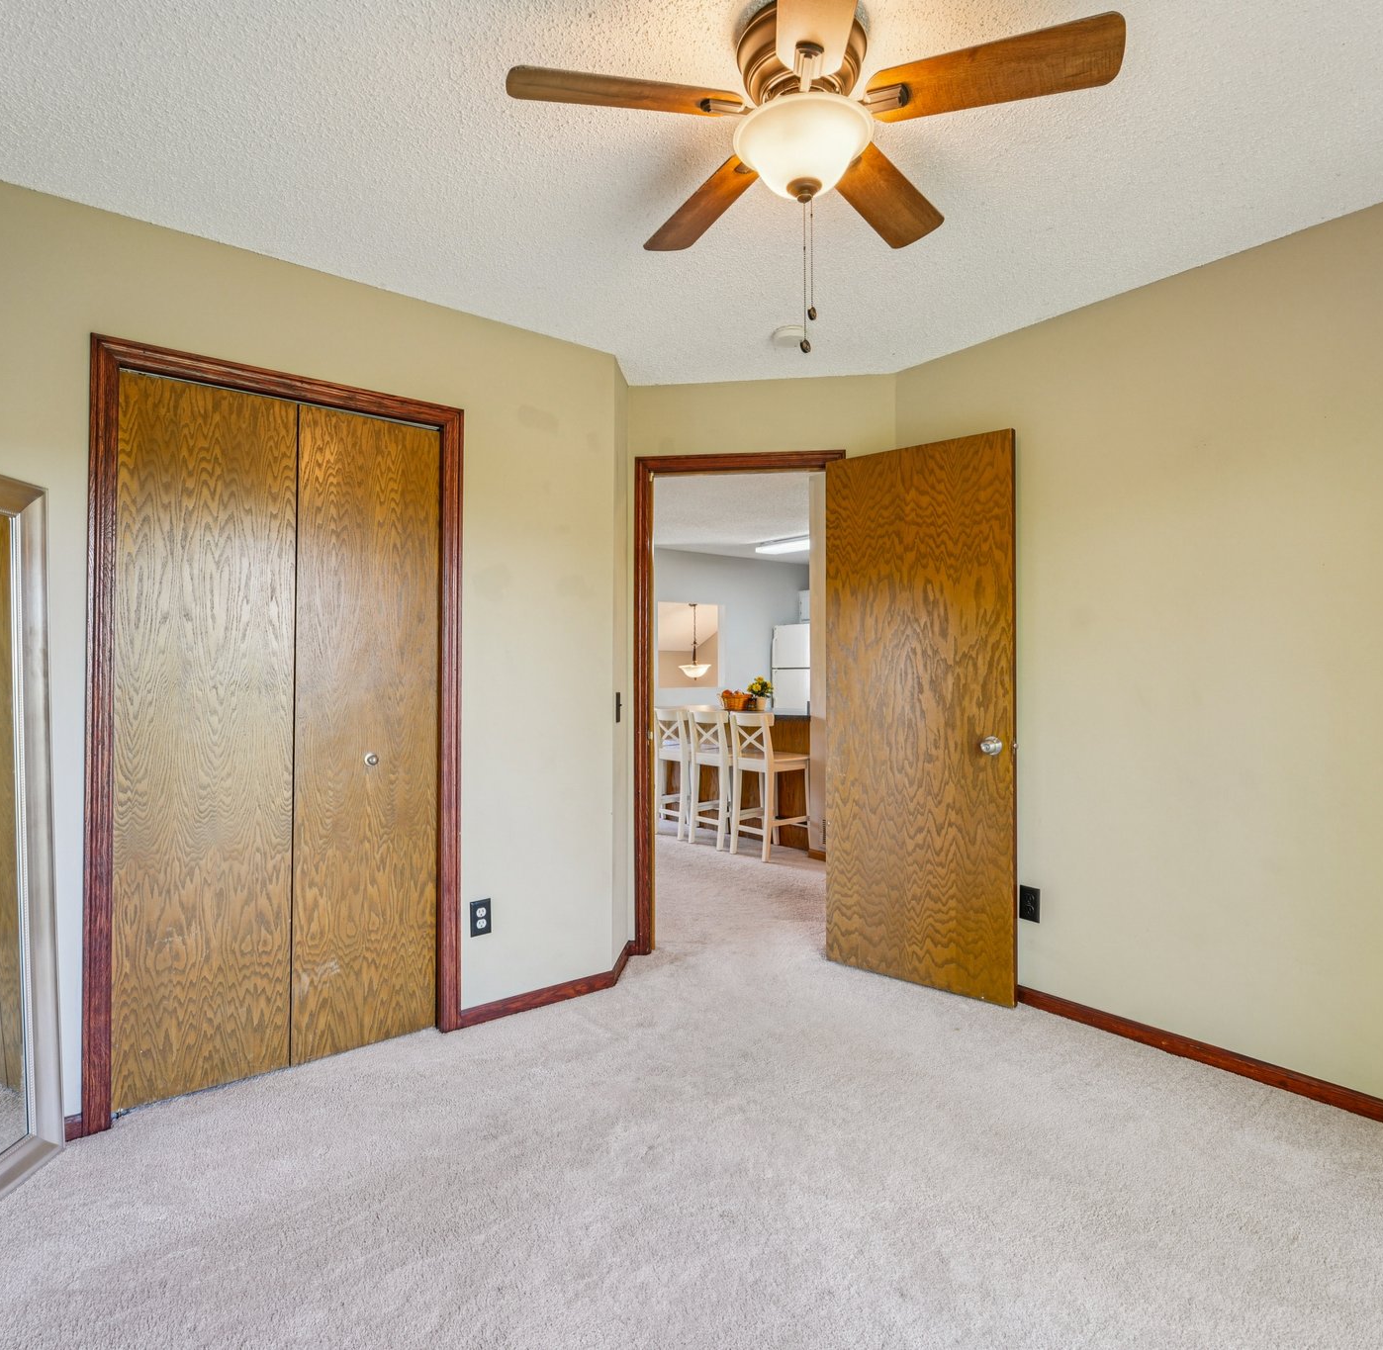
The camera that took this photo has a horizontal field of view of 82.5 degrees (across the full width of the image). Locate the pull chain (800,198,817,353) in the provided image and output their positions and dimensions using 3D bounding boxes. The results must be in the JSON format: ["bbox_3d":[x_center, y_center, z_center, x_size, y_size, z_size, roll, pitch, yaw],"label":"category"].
[{"bbox_3d":[0.222,-0.762,1.500,0.031,0.300,0.024,0,-1,0],"label":"pull chain"}]

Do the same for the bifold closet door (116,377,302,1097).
[{"bbox_3d":[-1.378,0.177,2.250,0.442,2.000,0.035,0,-1,-36],"label":"bifold closet door"}]

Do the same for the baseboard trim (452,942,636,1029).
[{"bbox_3d":[-0.508,1.148,2.967,0.837,0.062,0.272,0,-1,-36],"label":"baseboard trim"}]

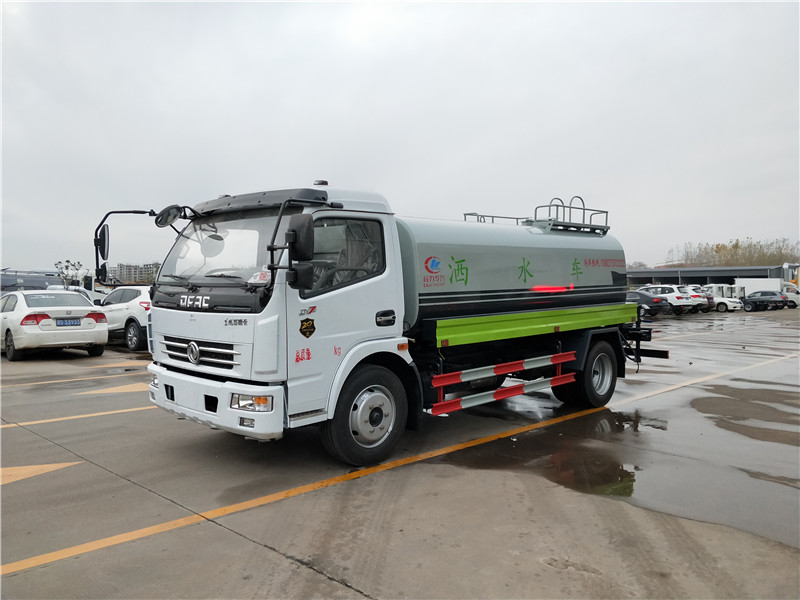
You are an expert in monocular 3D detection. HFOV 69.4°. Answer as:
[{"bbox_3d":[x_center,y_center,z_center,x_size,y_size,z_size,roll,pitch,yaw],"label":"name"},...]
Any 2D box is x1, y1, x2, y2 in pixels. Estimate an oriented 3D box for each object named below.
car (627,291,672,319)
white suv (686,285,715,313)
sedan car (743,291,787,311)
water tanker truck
[{"bbox_3d":[13.463,0.178,34.239,1.800,1.460,4.650,-1,1,-43],"label":"car"},{"bbox_3d":[17.744,-0.009,38.065,1.840,1.710,4.600,-1,1,-43],"label":"white suv"},{"bbox_3d":[30.850,-0.084,50.006,1.800,1.470,4.450,-1,1,-43],"label":"sedan car"},{"bbox_3d":[0.755,-0.012,7.218,7.200,2.780,2.420,-1,1,-44],"label":"water tanker truck"}]

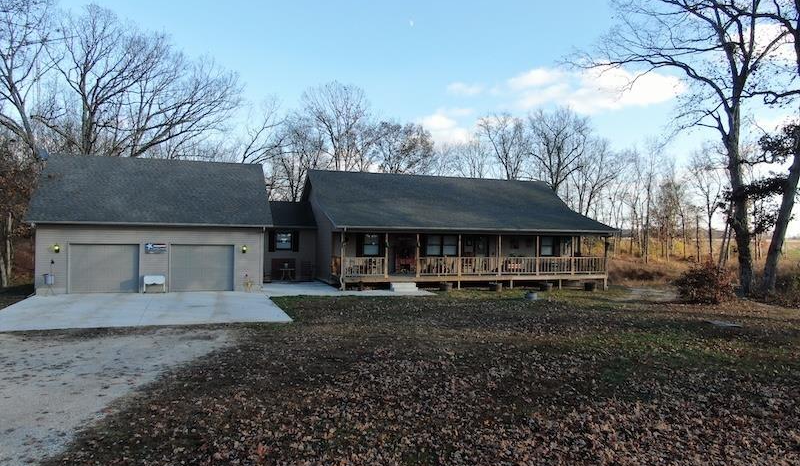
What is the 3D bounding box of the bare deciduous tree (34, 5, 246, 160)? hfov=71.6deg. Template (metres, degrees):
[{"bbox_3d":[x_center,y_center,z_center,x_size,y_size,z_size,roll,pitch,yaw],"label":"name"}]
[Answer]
[{"bbox_3d":[-19.510,-7.058,40.925,15.226,19.518,15.226,1,0,0],"label":"bare deciduous tree"}]

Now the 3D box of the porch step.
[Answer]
[{"bbox_3d":[0.245,2.566,26.220,1.280,0.420,0.650,1,0,-18],"label":"porch step"}]

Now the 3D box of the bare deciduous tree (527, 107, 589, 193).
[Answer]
[{"bbox_3d":[13.835,-3.978,48.945,5.477,14.217,5.477,1,0,0],"label":"bare deciduous tree"}]

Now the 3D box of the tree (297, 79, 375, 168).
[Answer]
[{"bbox_3d":[-6.163,-5.768,52.933,7.262,17.417,7.262,1,0,0],"label":"tree"}]

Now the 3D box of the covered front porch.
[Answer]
[{"bbox_3d":[3.934,1.418,29.005,14.950,2.900,2.650,1,0,-18],"label":"covered front porch"}]

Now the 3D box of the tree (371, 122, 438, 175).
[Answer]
[{"bbox_3d":[0.334,-3.531,49.950,5.769,13.041,5.769,1,0,0],"label":"tree"}]

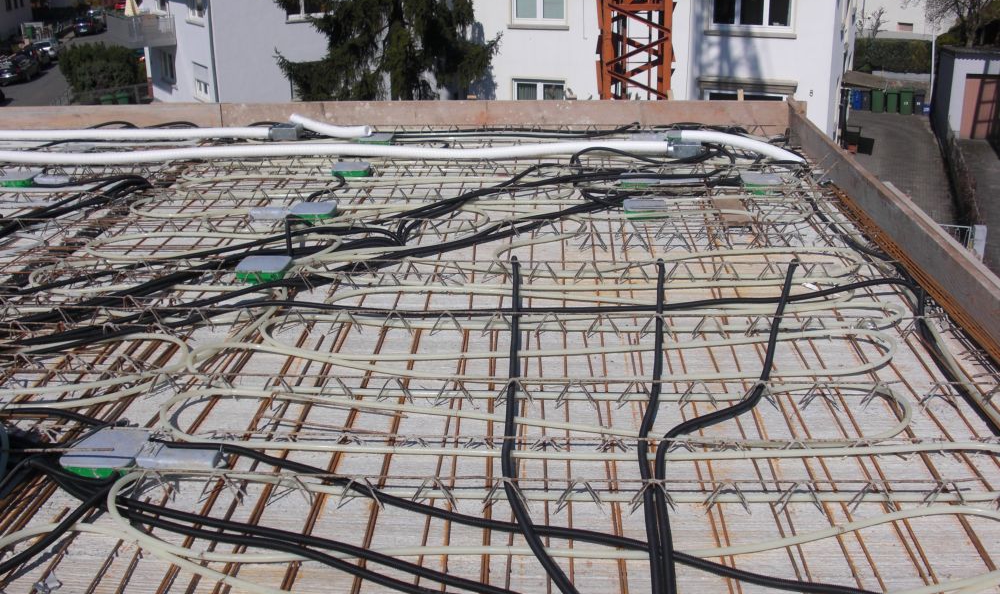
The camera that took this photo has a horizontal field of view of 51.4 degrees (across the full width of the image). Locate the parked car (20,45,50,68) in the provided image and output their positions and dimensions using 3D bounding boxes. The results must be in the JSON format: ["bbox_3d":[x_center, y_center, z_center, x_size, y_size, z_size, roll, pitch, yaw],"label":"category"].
[{"bbox_3d":[-33.819,-17.575,75.122,1.770,1.480,4.350,-4,22,-9],"label":"parked car"}]

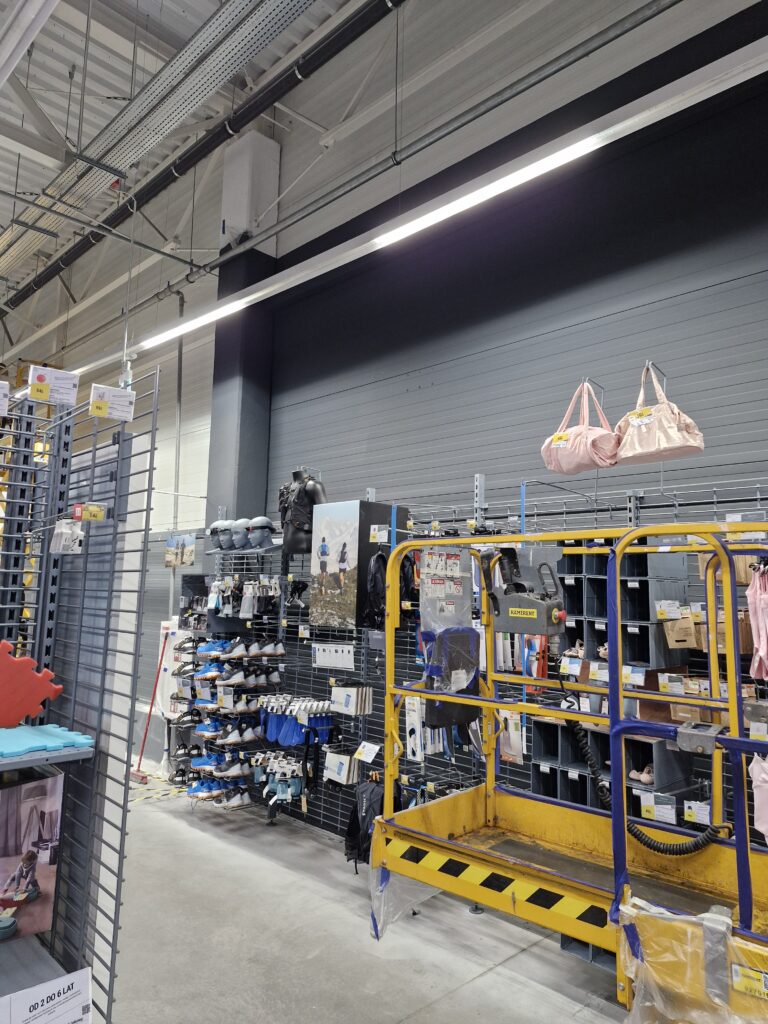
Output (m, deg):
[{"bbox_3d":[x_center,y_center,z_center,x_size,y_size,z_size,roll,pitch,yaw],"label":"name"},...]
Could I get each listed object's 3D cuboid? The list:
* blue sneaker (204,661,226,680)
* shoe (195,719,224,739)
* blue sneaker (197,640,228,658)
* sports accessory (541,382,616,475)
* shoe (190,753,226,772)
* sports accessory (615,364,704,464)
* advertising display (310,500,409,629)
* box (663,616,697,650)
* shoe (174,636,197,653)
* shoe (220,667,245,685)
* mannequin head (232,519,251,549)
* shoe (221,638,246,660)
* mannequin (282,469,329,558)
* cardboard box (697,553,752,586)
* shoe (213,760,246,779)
[{"bbox_3d":[-1.350,1.237,5.295,0.285,0.125,0.105,-4,-9,38],"label":"blue sneaker"},{"bbox_3d":[-1.340,1.672,5.225,0.285,0.125,0.105,-5,-9,40],"label":"shoe"},{"bbox_3d":[-1.353,1.077,5.319,0.285,0.125,0.105,-5,-9,41],"label":"blue sneaker"},{"bbox_3d":[0.928,-0.400,3.222,0.210,0.415,0.330,7,-9,-40],"label":"sports accessory"},{"bbox_3d":[-1.384,1.929,5.255,0.285,0.120,0.105,-15,-16,43],"label":"shoe"},{"bbox_3d":[1.200,-0.433,2.964,0.170,0.410,0.370,7,-9,-40],"label":"sports accessory"},{"bbox_3d":[-0.166,0.372,4.675,0.460,0.820,0.470,-6,-11,44],"label":"advertising display"},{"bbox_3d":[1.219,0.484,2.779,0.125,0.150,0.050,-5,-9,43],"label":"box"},{"bbox_3d":[-1.646,1.098,5.615,0.280,0.120,0.105,-5,-9,41],"label":"shoe"},{"bbox_3d":[-1.062,1.142,4.752,0.265,0.115,0.100,-5,-9,43],"label":"shoe"},{"bbox_3d":[-1.216,0.192,5.923,0.165,0.270,0.220,-6,-11,44],"label":"mannequin head"},{"bbox_3d":[-1.121,1.042,5.115,0.285,0.120,0.105,-16,-17,43],"label":"shoe"},{"bbox_3d":[-0.592,0.000,5.096,0.420,0.620,0.270,-5,-9,44],"label":"mannequin"},{"bbox_3d":[1.392,0.218,2.774,0.135,0.155,0.240,-5,-9,43],"label":"cardboard box"},{"bbox_3d":[-1.144,1.883,5.006,0.290,0.130,0.105,-4,-9,38],"label":"shoe"}]

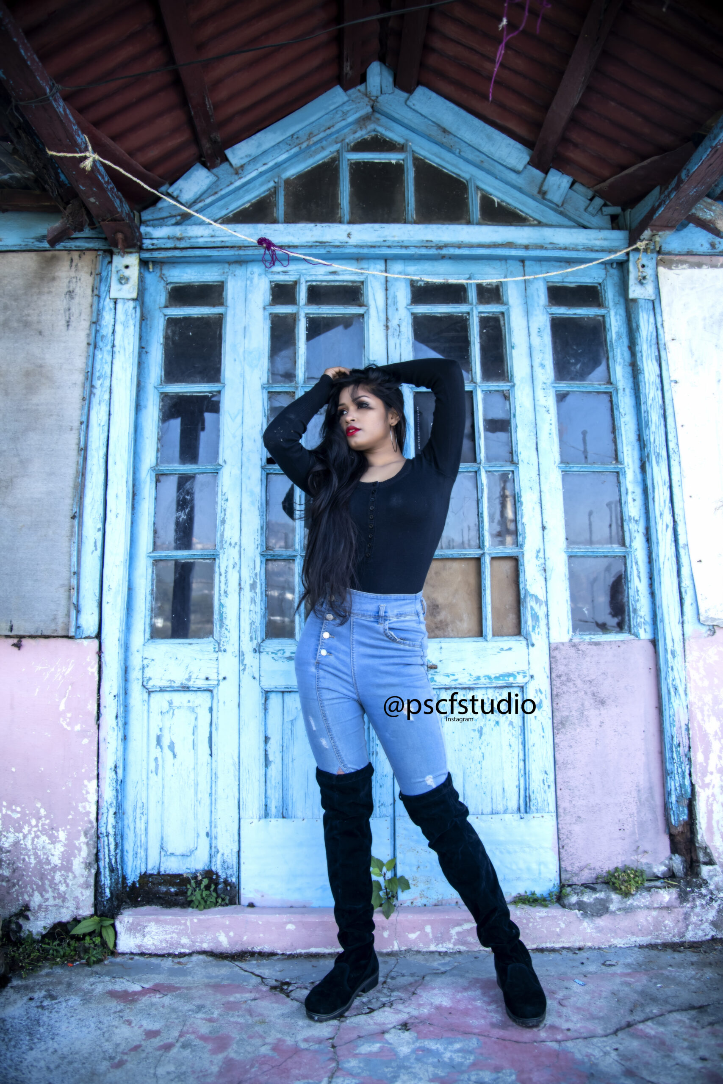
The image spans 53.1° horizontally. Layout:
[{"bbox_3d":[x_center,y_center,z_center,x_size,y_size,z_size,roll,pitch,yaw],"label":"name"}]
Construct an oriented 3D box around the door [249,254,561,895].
[{"bbox_3d":[0.101,0.055,2.344,0.952,2.076,0.075,0,-9,-1],"label":"door"}]

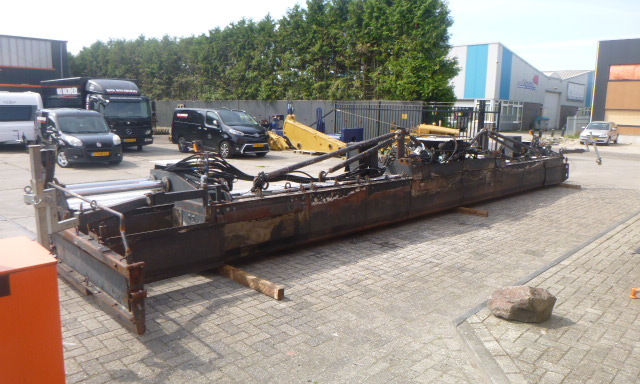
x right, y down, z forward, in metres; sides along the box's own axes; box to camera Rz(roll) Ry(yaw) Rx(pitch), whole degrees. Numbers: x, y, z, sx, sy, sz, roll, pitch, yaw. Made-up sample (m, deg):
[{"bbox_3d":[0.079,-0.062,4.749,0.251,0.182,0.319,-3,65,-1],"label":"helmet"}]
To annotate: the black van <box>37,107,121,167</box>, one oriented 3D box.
[{"bbox_3d":[-7.950,-1.820,15.300,1.750,1.760,4.050,-8,13,-43],"label":"black van"}]

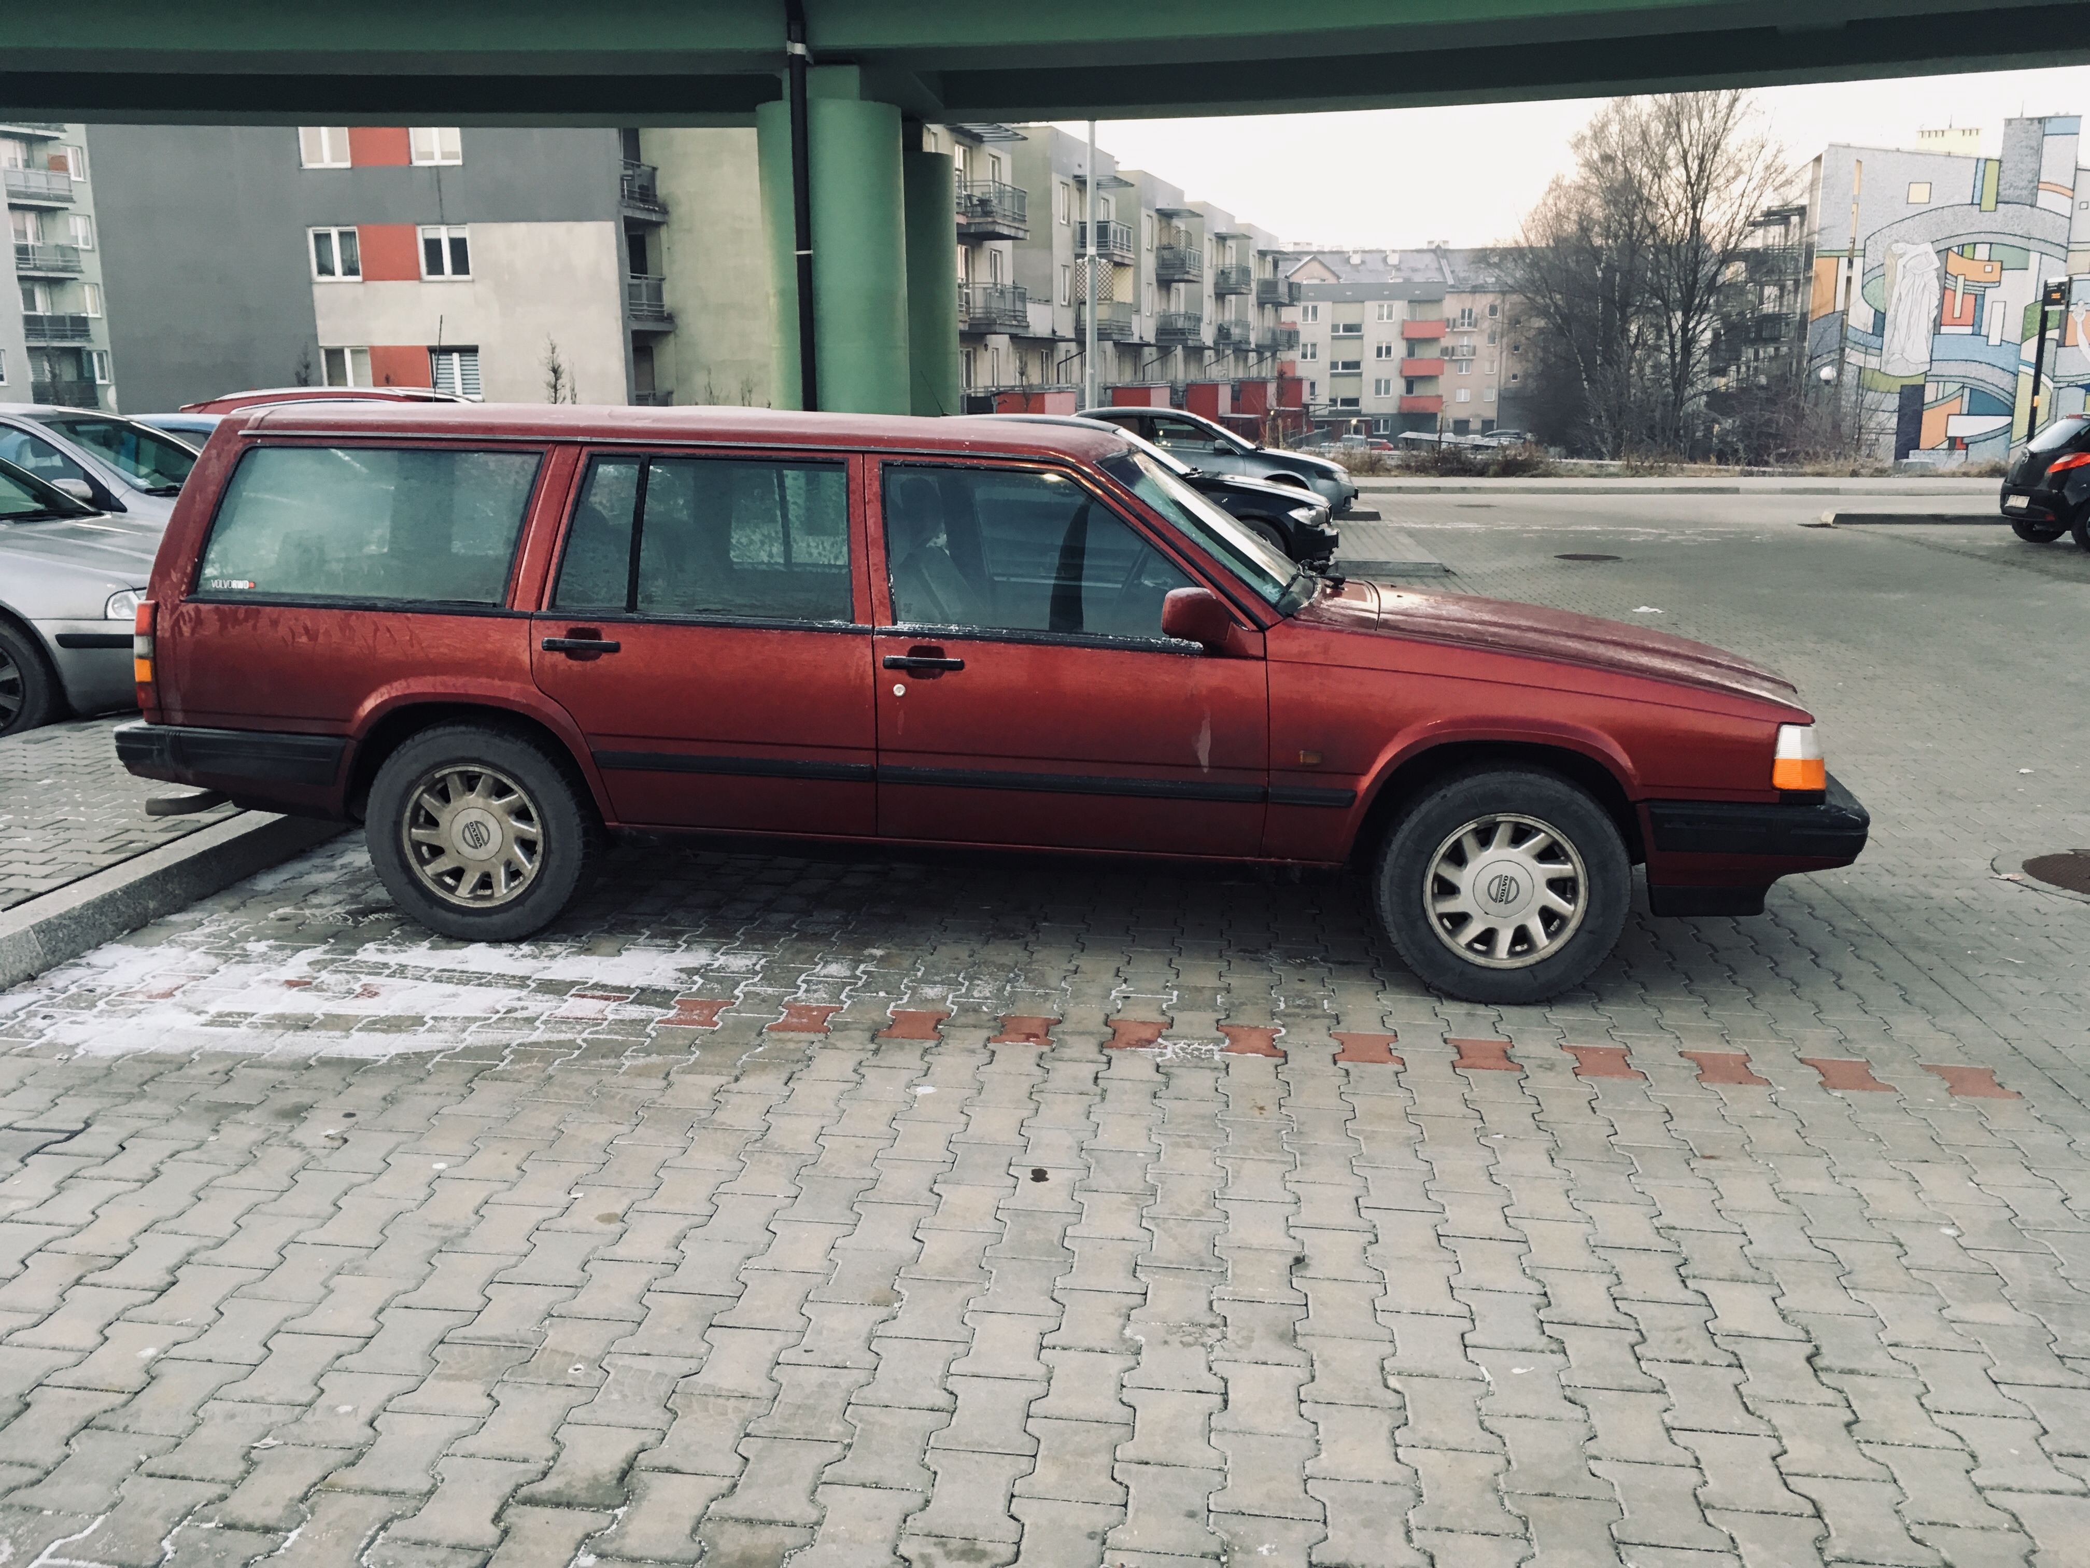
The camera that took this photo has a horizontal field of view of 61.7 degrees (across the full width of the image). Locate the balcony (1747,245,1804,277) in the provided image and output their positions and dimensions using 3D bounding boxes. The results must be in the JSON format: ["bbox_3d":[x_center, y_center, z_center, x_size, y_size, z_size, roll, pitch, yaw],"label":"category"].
[{"bbox_3d":[31.646,-22.680,76.000,1.200,1.300,2.500,-3,12,-15],"label":"balcony"}]

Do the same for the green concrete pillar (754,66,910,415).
[{"bbox_3d":[-1.943,-4.299,16.265,1.288,4.457,1.288,1,12,6],"label":"green concrete pillar"}]

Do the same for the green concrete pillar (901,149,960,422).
[{"bbox_3d":[-1.610,-4.813,19.314,1.288,4.117,1.288,1,12,6],"label":"green concrete pillar"}]

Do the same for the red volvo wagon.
[{"bbox_3d":[-0.211,-0.392,5.378,4.850,1.460,1.780,2,12,8],"label":"red volvo wagon"}]

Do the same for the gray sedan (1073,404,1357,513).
[{"bbox_3d":[1.537,-3.893,21.591,4.600,1.450,1.780,1,12,6],"label":"gray sedan"}]

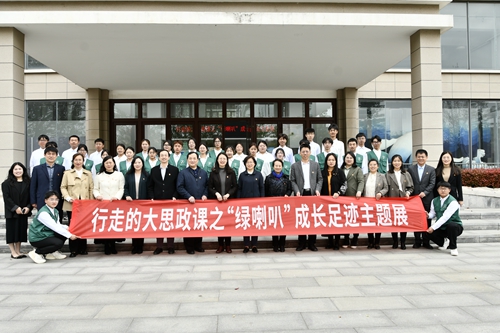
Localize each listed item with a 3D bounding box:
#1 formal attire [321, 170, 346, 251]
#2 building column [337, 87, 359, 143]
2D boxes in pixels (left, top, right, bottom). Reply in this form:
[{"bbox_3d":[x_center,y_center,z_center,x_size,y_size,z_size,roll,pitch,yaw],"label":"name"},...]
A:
[{"bbox_3d":[1.465,0.727,6.578,0.440,1.410,0.310,-1,-1,2],"label":"formal attire"},{"bbox_3d":[3.671,-1.007,13.981,0.790,3.850,0.600,-1,-1,-3],"label":"building column"}]

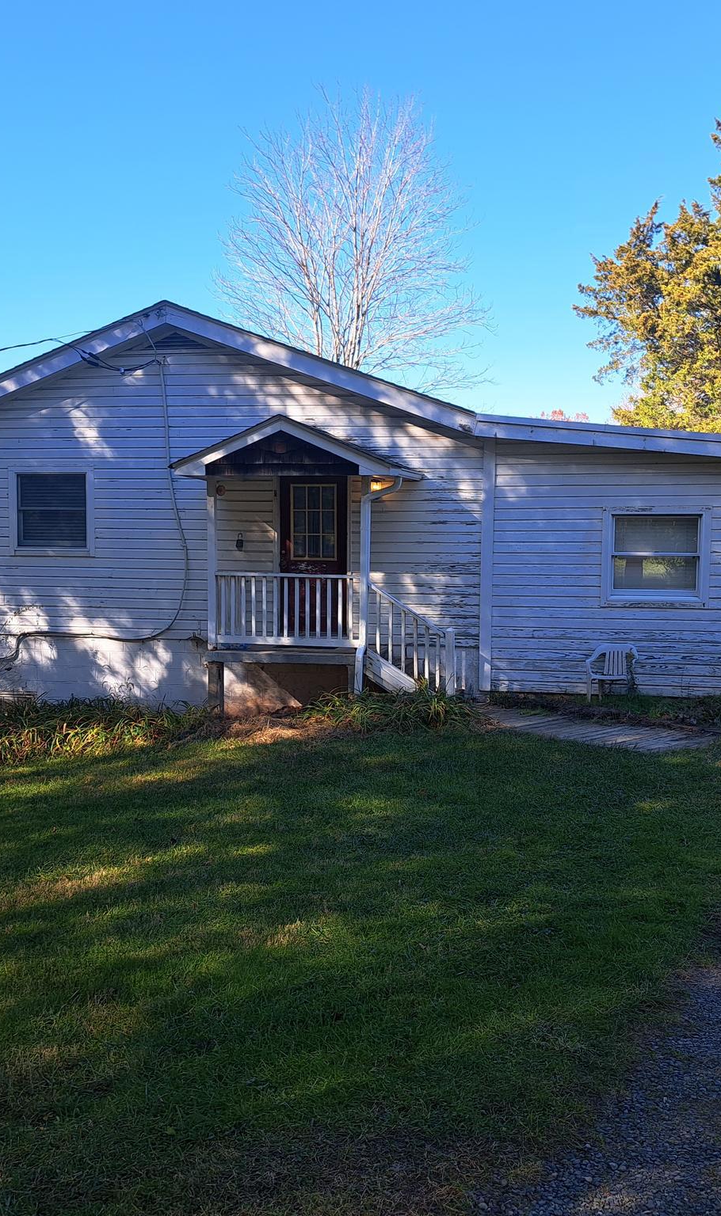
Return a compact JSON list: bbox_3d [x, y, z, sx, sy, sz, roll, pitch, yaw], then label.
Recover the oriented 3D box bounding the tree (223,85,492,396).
[{"bbox_3d":[-0.212,-6.356,29.000,7.000,14.200,7.000,1,4,12],"label":"tree"}]

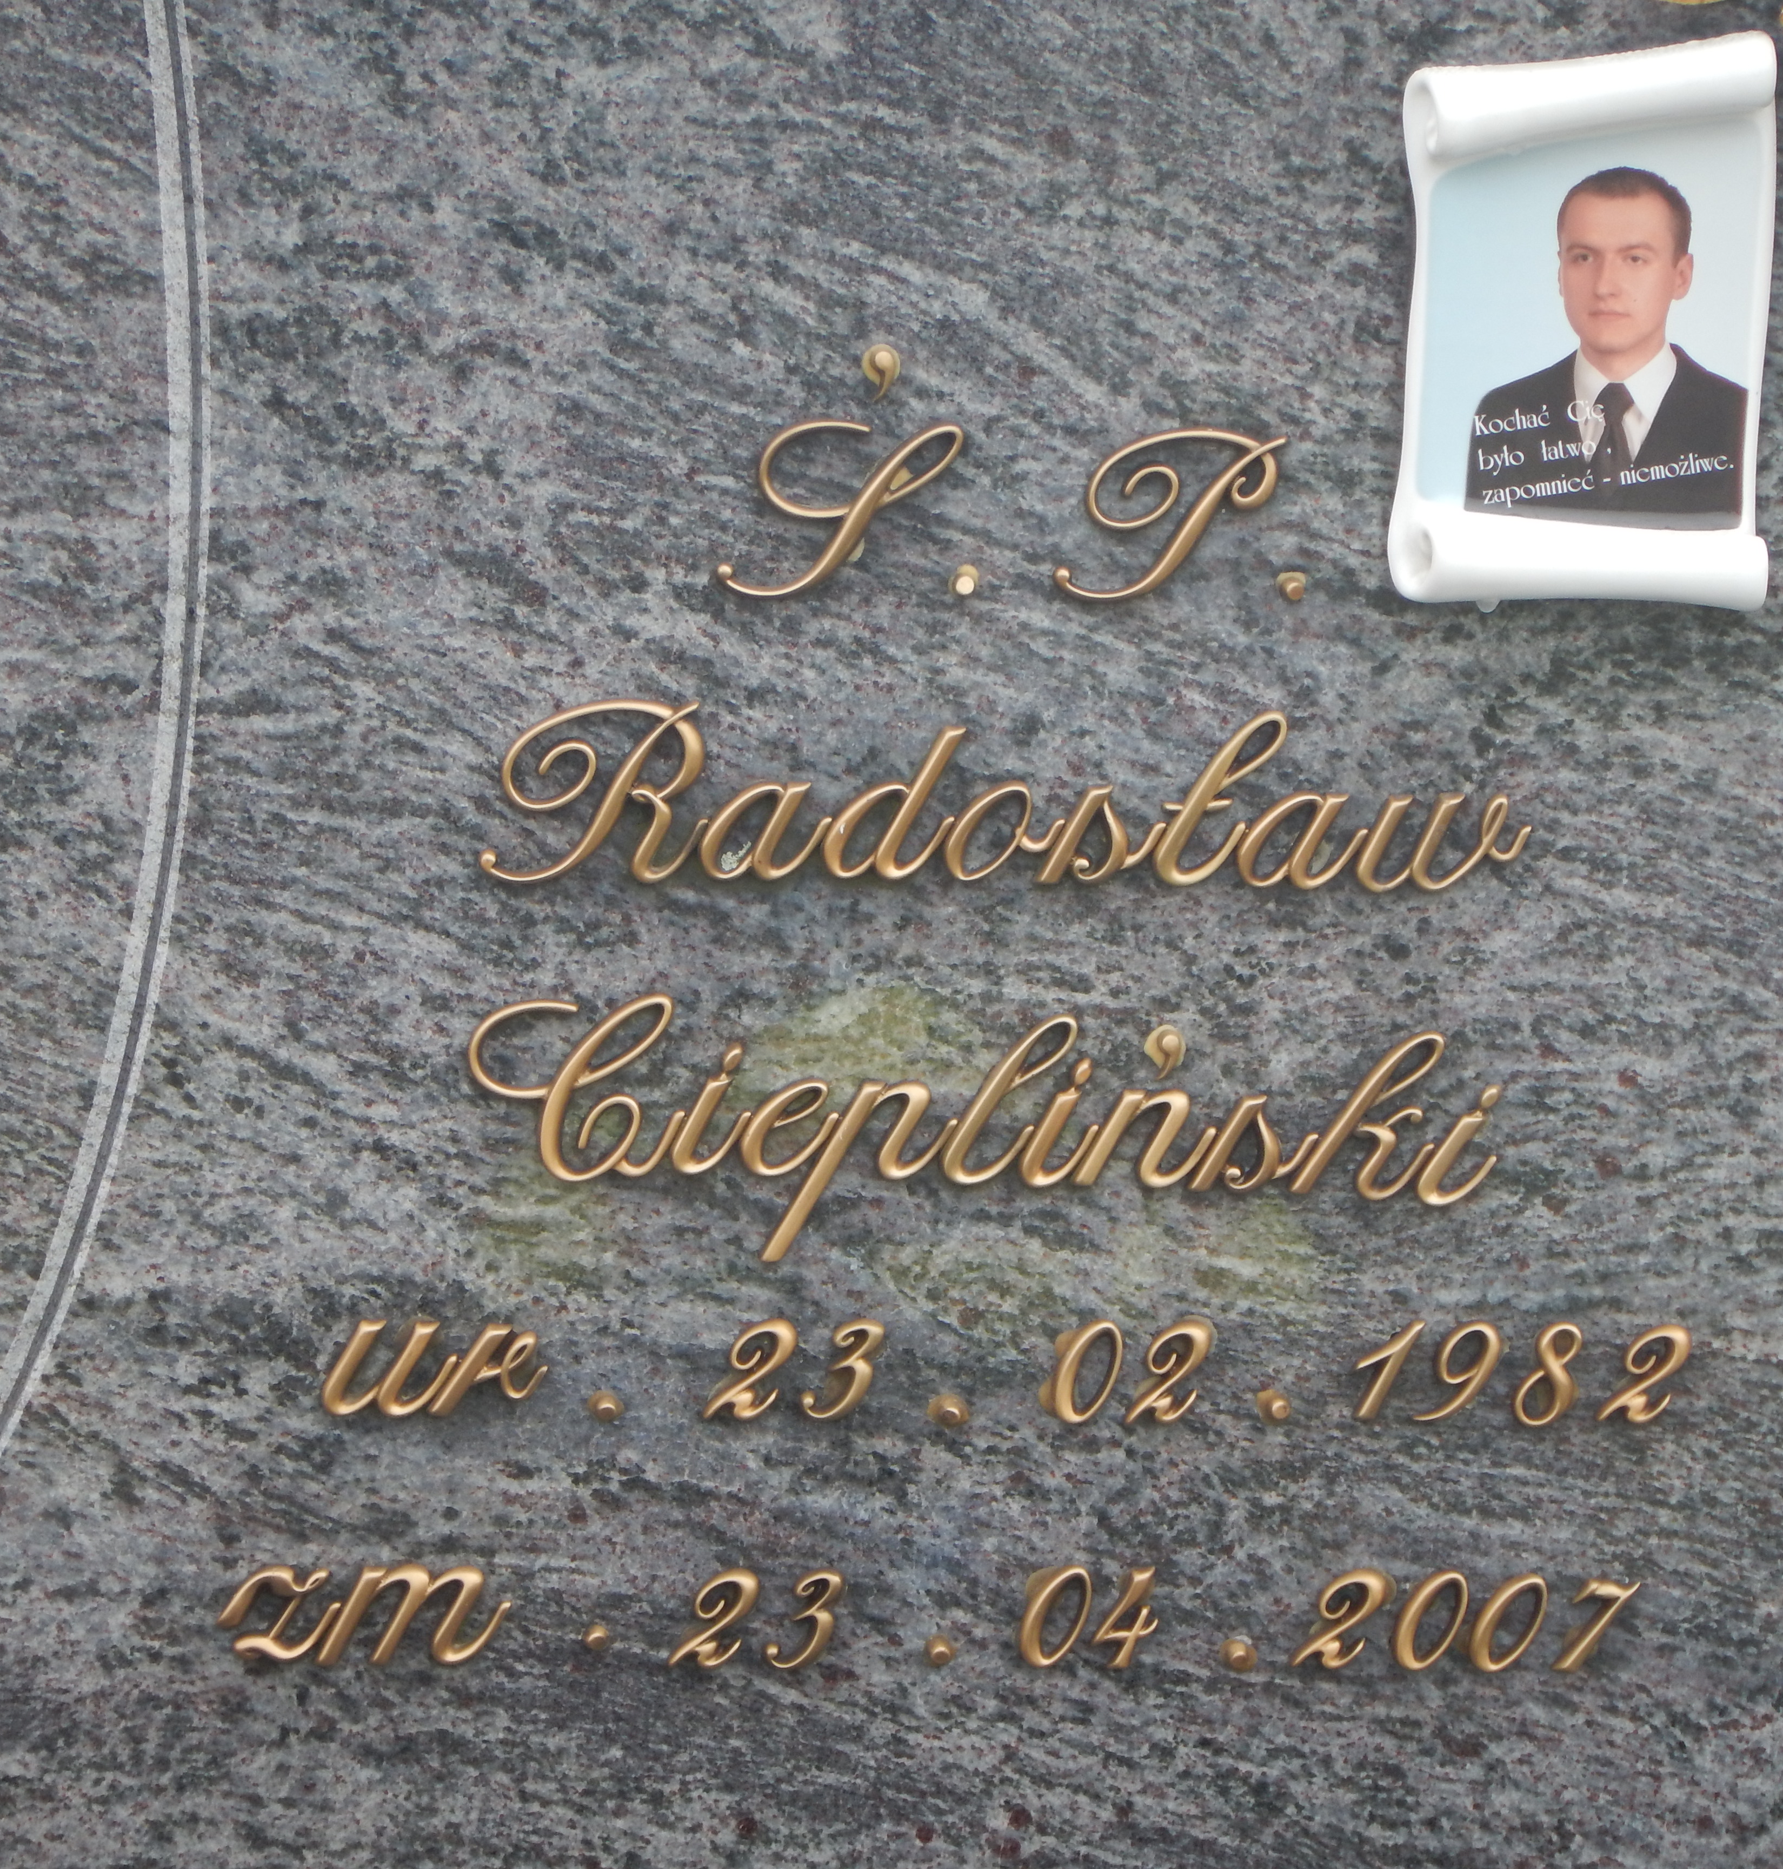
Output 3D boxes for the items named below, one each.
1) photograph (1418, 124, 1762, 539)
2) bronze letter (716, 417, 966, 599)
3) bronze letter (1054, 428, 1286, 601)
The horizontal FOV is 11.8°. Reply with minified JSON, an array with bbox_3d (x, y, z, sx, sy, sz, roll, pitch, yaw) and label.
[{"bbox_3d":[0.198,-0.172,2.444,0.099,0.116,0.014,2,10,5],"label":"photograph"},{"bbox_3d":[-0.015,-0.122,2.474,0.071,0.050,0.008,2,10,5],"label":"bronze letter"},{"bbox_3d":[0.080,-0.120,2.466,0.065,0.047,0.008,2,10,5],"label":"bronze letter"}]

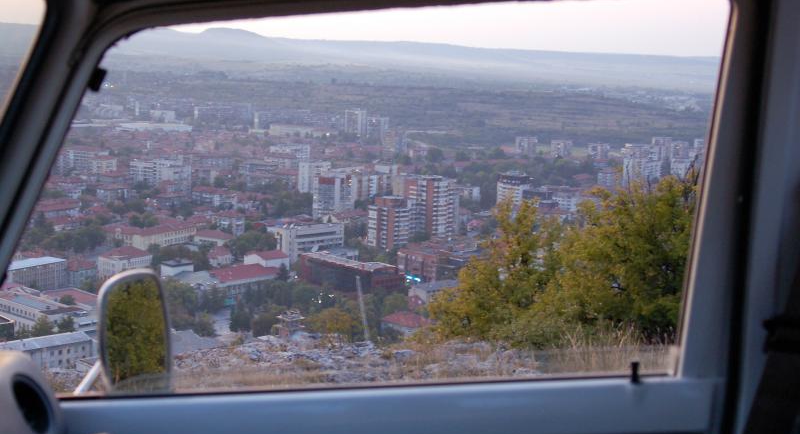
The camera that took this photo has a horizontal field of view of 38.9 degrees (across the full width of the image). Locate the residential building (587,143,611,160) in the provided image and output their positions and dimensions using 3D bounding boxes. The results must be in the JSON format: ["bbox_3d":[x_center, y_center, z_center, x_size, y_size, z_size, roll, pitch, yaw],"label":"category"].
[{"bbox_3d":[212.103,-69.454,1210.000,21.000,20.000,16.000,4,9,14],"label":"residential building"}]

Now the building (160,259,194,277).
[{"bbox_3d":[-109.050,25.980,555.000,9.500,7.500,13.000,9,11,39],"label":"building"}]

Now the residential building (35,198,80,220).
[{"bbox_3d":[-218.370,-5.100,722.000,12.000,9.500,30.000,8,10,36],"label":"residential building"}]

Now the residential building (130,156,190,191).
[{"bbox_3d":[-175.231,-31.740,832.000,44.000,25.000,13.500,4,9,11],"label":"residential building"}]

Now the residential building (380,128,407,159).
[{"bbox_3d":[-6.280,-76.390,1185.000,18.000,34.500,18.000,-6,12,-44],"label":"residential building"}]

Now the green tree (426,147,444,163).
[{"bbox_3d":[34.798,-60.283,1110.000,17.000,15.500,15.000,2,8,0],"label":"green tree"}]

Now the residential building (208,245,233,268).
[{"bbox_3d":[-90.920,20.200,572.000,9.500,9.000,7.800,-6,12,-44],"label":"residential building"}]

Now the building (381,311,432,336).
[{"bbox_3d":[2.310,38.160,402.000,13.500,7.000,10.000,7,10,30],"label":"building"}]

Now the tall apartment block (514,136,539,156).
[{"bbox_3d":[145.780,-81.250,1305.000,18.500,24.000,18.500,10,11,41],"label":"tall apartment block"}]

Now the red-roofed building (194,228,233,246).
[{"bbox_3d":[-105.120,11.590,640.000,18.500,7.800,12.000,7,10,30],"label":"red-roofed building"}]

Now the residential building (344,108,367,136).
[{"bbox_3d":[-55.170,-118.500,1420.000,20.000,35.000,17.000,7,10,30],"label":"residential building"}]

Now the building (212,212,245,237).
[{"bbox_3d":[-105.290,4.280,694.860,18.630,14.350,12.110,1,8,-11],"label":"building"}]

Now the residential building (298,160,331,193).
[{"bbox_3d":[-65.454,-30.802,872.000,11.000,25.000,21.000,10,12,43],"label":"residential building"}]

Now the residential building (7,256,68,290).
[{"bbox_3d":[-167.610,27.400,513.830,11.640,12.880,30.900,7,9,33],"label":"residential building"}]

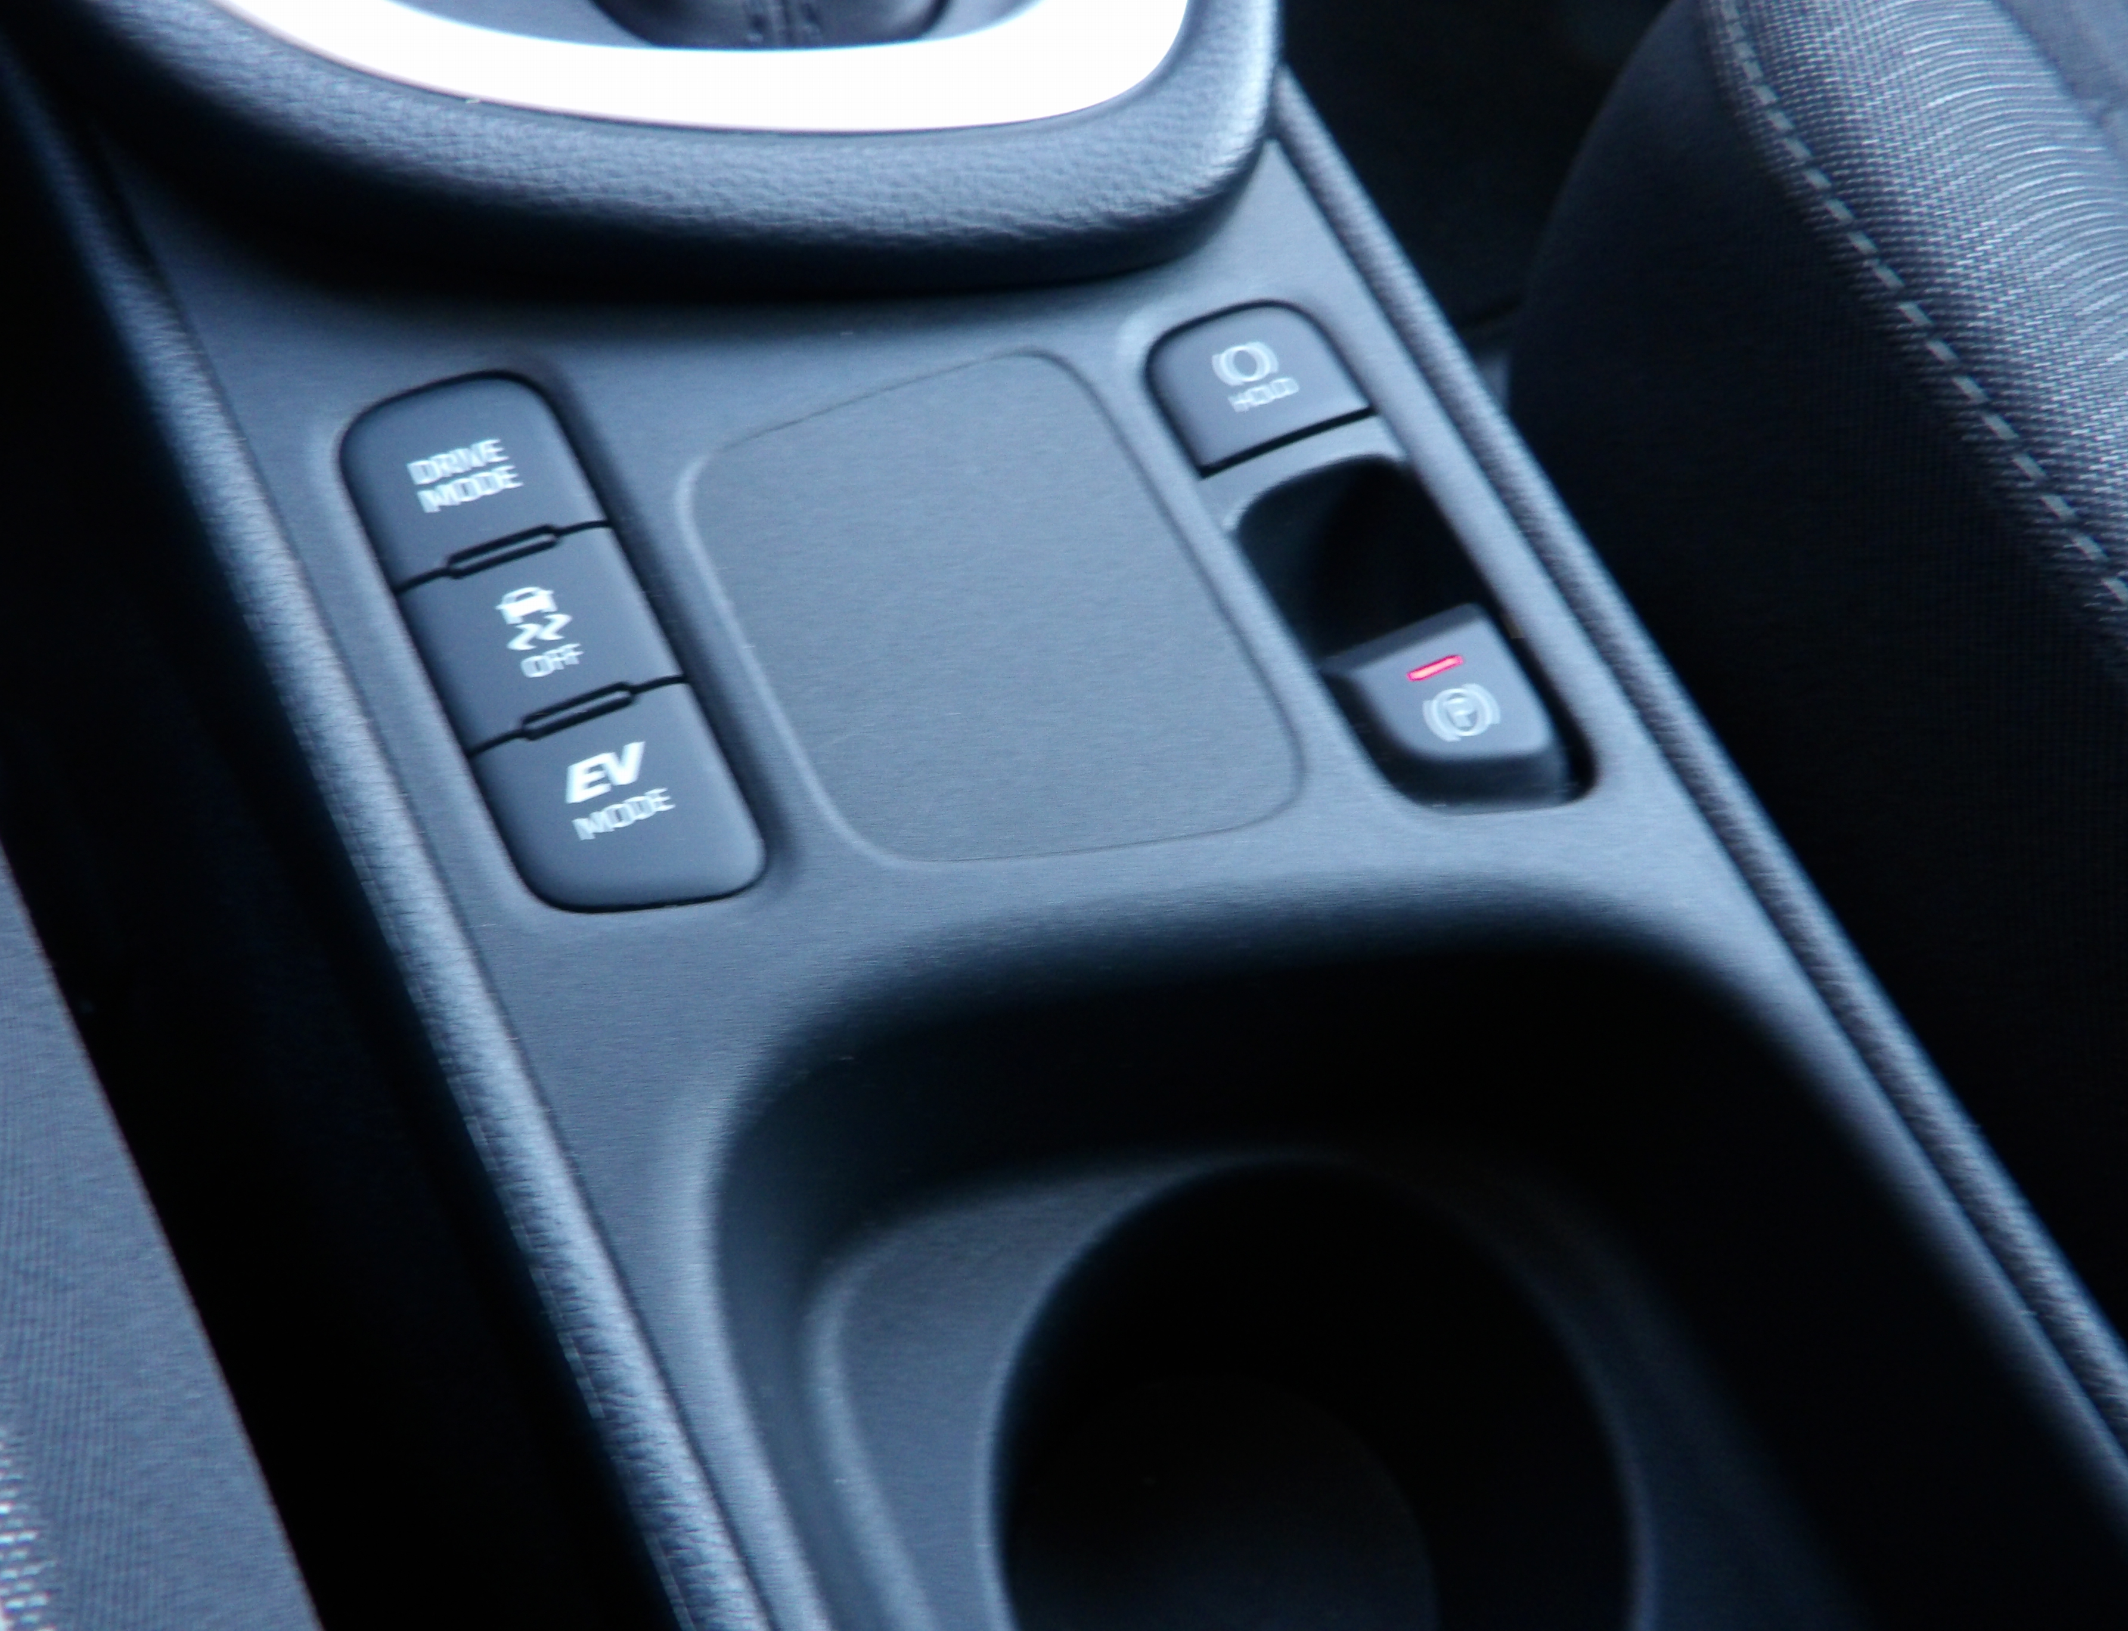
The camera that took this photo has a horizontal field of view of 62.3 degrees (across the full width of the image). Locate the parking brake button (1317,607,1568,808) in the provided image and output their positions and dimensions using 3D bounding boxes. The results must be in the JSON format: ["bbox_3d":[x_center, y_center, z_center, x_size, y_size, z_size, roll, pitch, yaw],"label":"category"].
[{"bbox_3d":[0.049,-0.012,0.228,0.025,0.012,0.025,-22,72,-19],"label":"parking brake button"}]

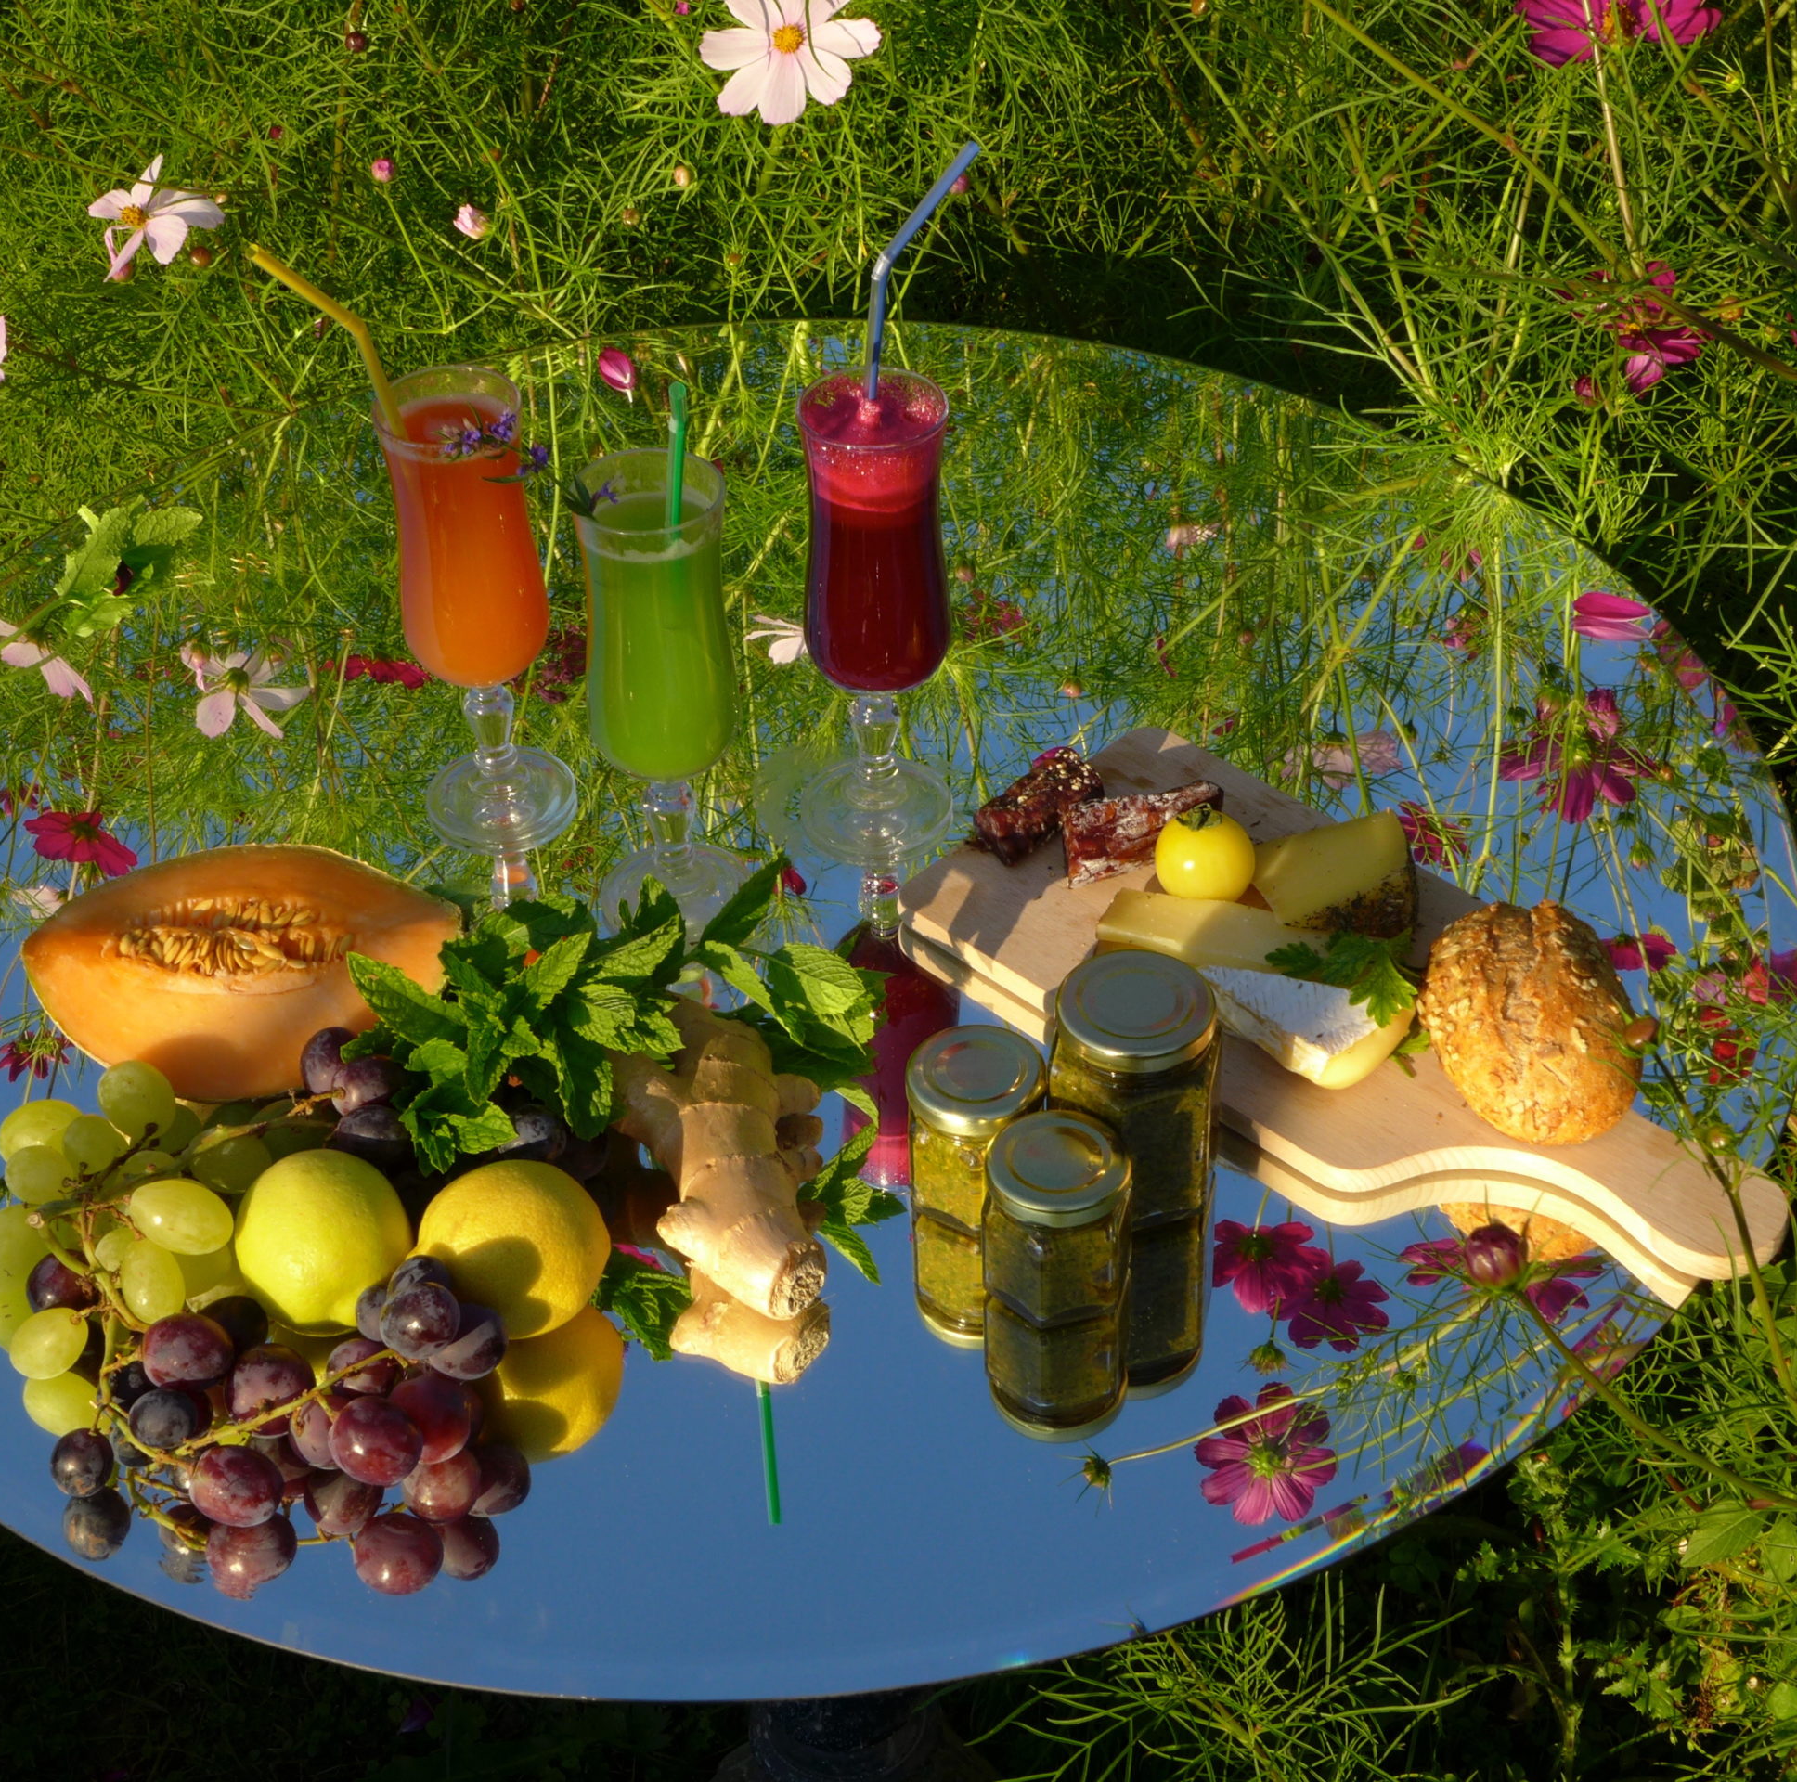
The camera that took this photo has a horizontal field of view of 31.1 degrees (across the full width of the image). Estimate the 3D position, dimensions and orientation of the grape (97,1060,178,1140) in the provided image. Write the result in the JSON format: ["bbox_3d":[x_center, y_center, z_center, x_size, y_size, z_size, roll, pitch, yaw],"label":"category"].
[{"bbox_3d":[-0.265,0.073,1.127,0.027,0.028,0.028,0,40,0],"label":"grape"}]

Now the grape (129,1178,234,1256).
[{"bbox_3d":[-0.237,0.108,1.069,0.035,0.025,0.026,0,40,0],"label":"grape"}]

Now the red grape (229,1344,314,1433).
[{"bbox_3d":[-0.200,0.159,1.028,0.027,0.027,0.027,0,40,0],"label":"red grape"}]

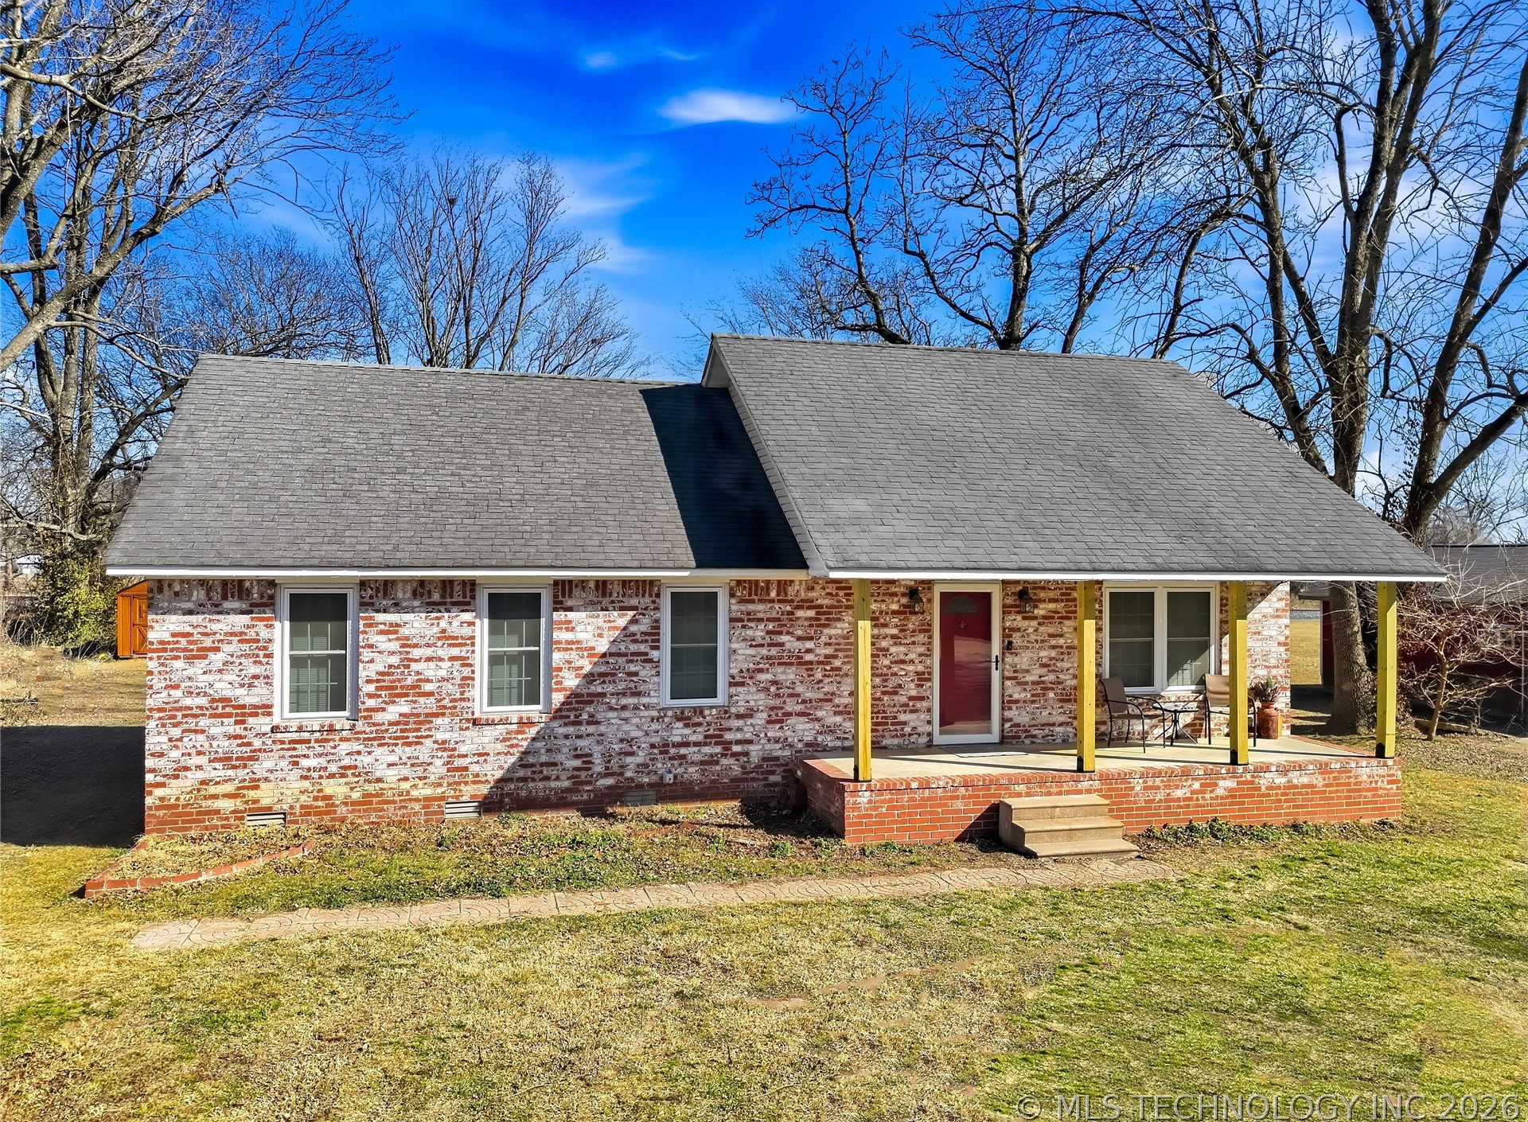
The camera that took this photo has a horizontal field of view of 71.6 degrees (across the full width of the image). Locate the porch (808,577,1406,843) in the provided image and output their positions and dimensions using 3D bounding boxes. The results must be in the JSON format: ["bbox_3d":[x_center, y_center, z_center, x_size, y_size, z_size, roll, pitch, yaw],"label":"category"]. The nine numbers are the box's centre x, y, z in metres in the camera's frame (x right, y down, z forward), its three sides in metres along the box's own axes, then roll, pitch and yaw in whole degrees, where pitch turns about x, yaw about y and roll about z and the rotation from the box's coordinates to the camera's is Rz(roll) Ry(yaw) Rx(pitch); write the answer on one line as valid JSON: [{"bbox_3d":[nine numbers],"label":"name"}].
[{"bbox_3d":[4.279,1.700,13.430,7.440,3.010,1.950,0,0,-14],"label":"porch"}]

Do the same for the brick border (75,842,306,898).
[{"bbox_3d":[-5.738,3.101,10.999,1.800,0.170,1.620,0,0,-14],"label":"brick border"}]

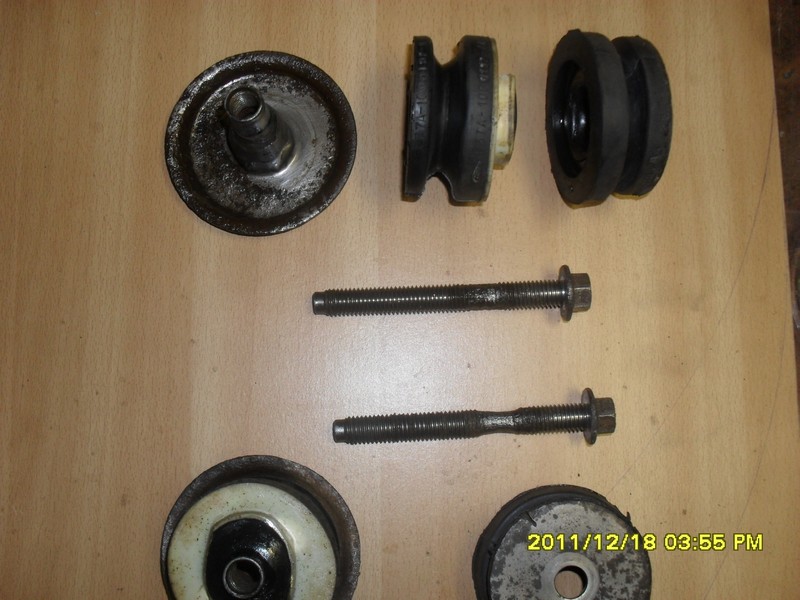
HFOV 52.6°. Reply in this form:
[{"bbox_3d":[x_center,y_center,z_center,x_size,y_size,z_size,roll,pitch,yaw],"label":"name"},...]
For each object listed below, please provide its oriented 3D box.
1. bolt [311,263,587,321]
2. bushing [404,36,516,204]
[{"bbox_3d":[0.021,-0.001,0.342,0.118,0.024,0.024,-2,82,4],"label":"bolt"},{"bbox_3d":[0.024,-0.072,0.327,0.041,0.067,0.067,3,83,1],"label":"bushing"}]

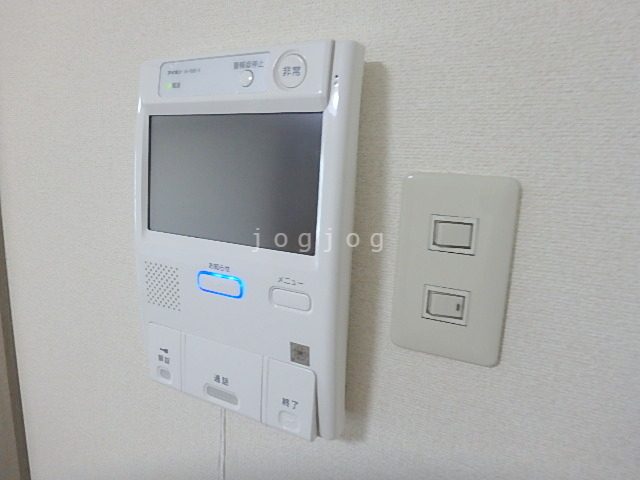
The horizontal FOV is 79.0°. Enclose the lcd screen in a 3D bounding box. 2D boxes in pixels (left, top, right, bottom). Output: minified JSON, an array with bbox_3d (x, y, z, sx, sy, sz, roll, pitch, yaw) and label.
[{"bbox_3d":[-0.068,-0.044,0.286,0.153,0.092,0.009,7,8,24],"label":"lcd screen"}]

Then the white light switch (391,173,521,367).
[{"bbox_3d":[0.083,0.019,0.248,0.070,0.120,0.009,7,12,25],"label":"white light switch"}]

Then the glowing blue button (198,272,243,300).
[{"bbox_3d":[-0.078,0.035,0.305,0.044,0.016,0.005,7,12,25],"label":"glowing blue button"}]

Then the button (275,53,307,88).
[{"bbox_3d":[-0.018,-0.108,0.249,0.023,0.023,0.005,7,12,25],"label":"button"}]

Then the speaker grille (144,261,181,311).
[{"bbox_3d":[-0.134,0.039,0.334,0.041,0.038,0.004,7,12,25],"label":"speaker grille"}]

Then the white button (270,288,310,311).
[{"bbox_3d":[-0.020,0.043,0.279,0.033,0.015,0.005,7,12,25],"label":"white button"}]

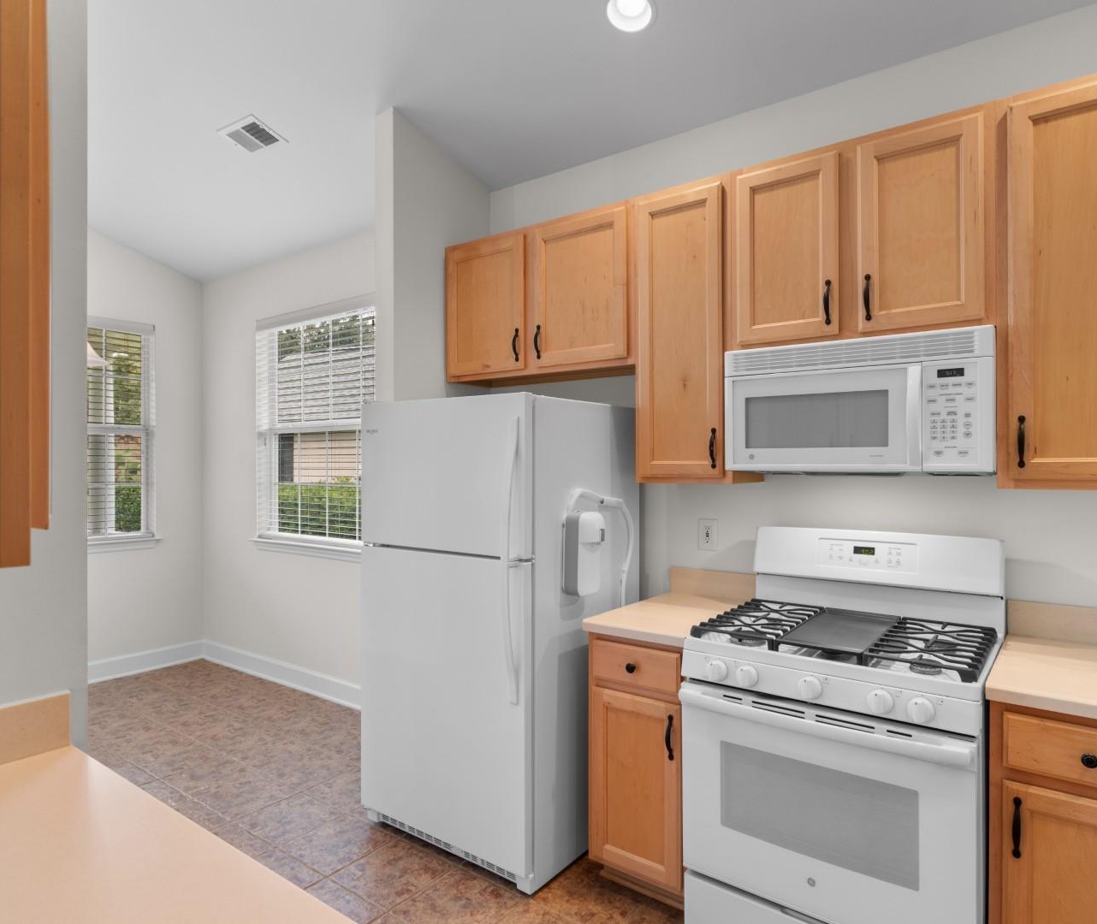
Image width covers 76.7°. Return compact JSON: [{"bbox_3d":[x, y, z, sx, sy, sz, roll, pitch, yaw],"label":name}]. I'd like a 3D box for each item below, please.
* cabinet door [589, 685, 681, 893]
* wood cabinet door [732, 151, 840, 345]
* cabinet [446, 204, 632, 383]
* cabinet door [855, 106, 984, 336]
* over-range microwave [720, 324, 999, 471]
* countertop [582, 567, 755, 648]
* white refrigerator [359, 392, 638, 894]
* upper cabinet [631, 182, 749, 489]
[{"bbox_3d":[0.282,1.038,2.226,0.328,0.569,0.022,0,0,37],"label":"cabinet door"},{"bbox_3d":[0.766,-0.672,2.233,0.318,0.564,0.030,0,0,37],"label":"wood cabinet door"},{"bbox_3d":[0.018,-0.675,3.002,0.993,0.619,0.331,0,0,37],"label":"cabinet"},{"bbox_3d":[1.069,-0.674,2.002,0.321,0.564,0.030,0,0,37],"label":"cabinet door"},{"bbox_3d":[0.998,-0.166,2.225,0.757,0.402,0.380,0,0,37],"label":"over-range microwave"},{"bbox_3d":[0.461,0.502,2.473,0.378,0.134,0.637,0,0,37],"label":"countertop"},{"bbox_3d":[-0.191,0.612,2.849,0.830,1.681,0.820,0,0,36],"label":"white refrigerator"},{"bbox_3d":[0.562,-0.456,2.587,0.376,1.058,0.331,0,0,37],"label":"upper cabinet"}]

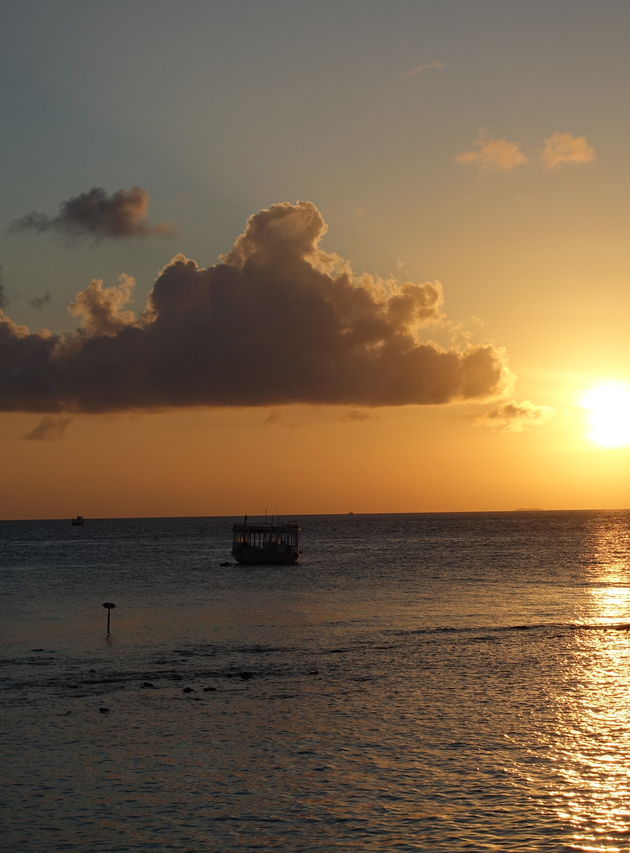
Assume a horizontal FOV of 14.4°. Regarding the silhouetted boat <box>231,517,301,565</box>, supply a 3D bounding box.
[{"bbox_3d":[-4.153,9.628,211.000,3.600,4.100,12.000,-2,-2,15],"label":"silhouetted boat"}]

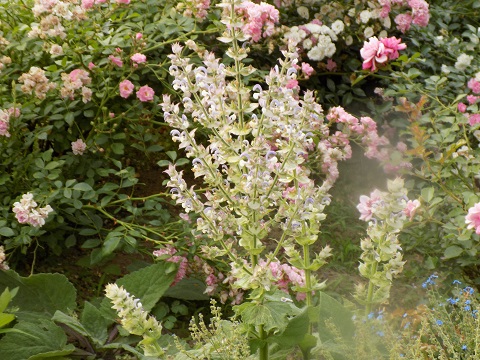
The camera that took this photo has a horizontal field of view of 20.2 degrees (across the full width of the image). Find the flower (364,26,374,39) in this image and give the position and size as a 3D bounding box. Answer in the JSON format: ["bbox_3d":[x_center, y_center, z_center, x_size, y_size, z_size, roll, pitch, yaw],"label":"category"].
[{"bbox_3d":[0.380,-0.433,3.950,0.028,0.034,0.022,2,18,5],"label":"flower"}]

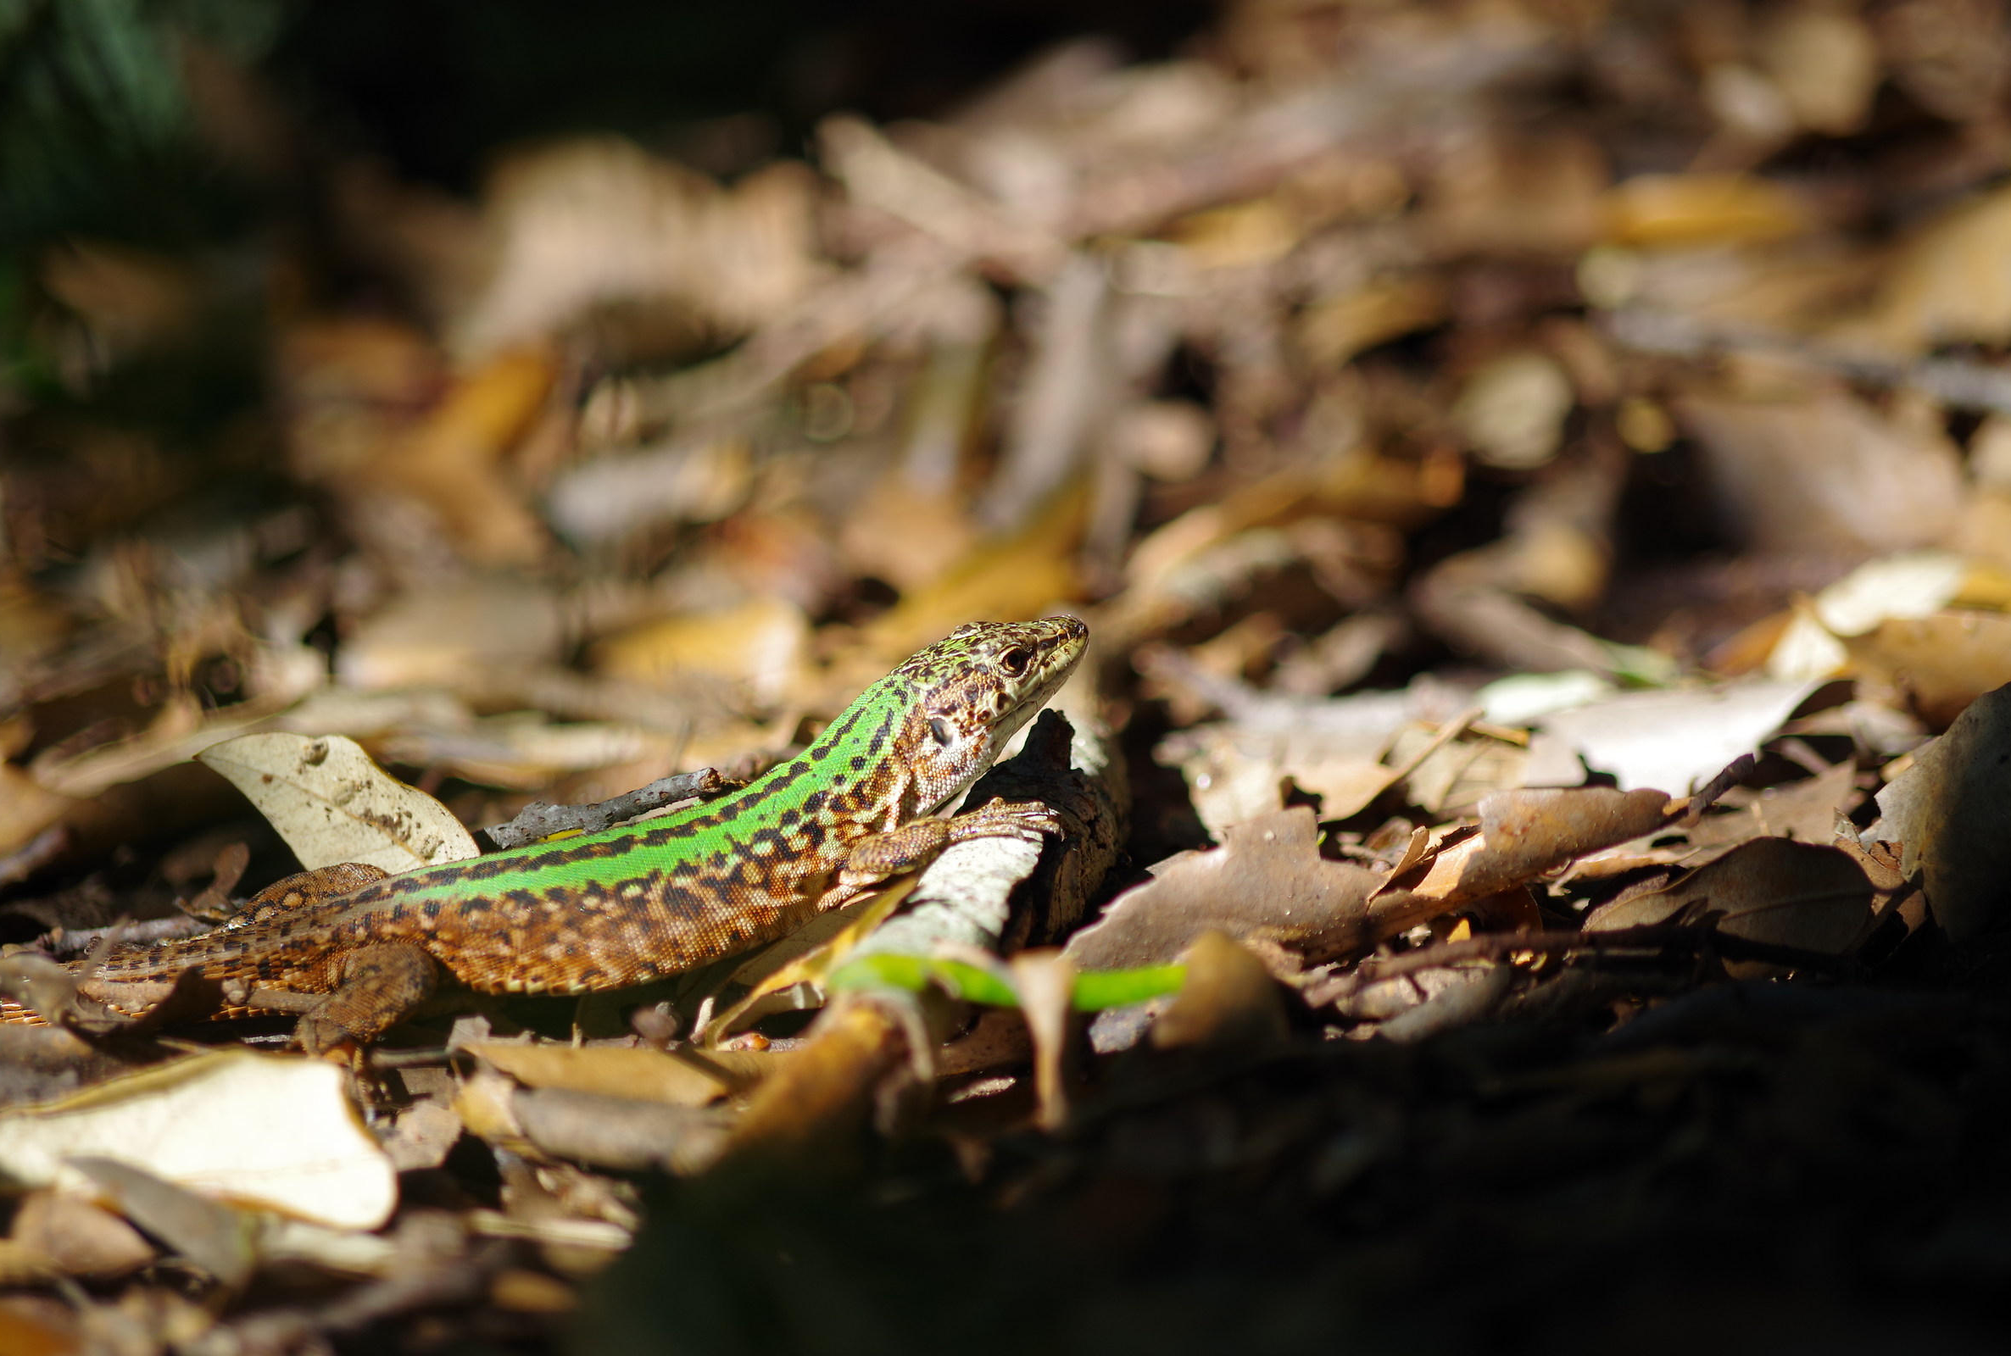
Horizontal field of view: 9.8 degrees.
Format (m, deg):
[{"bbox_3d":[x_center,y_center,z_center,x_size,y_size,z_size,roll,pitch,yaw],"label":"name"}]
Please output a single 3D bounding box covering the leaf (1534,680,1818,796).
[{"bbox_3d":[0.059,0.005,1.037,0.025,0.004,0.013,-7,27,4],"label":"leaf"}]

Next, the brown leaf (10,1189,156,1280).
[{"bbox_3d":[-0.071,0.043,0.897,0.012,0.004,0.008,0,30,0],"label":"brown leaf"}]

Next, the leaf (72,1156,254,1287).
[{"bbox_3d":[-0.065,0.042,0.901,0.015,0.003,0.009,25,41,28],"label":"leaf"}]

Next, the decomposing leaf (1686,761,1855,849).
[{"bbox_3d":[0.067,0.011,1.016,0.016,0.003,0.011,-7,23,3],"label":"decomposing leaf"}]

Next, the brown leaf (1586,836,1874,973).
[{"bbox_3d":[0.061,0.019,0.986,0.024,0.004,0.012,-3,50,4],"label":"brown leaf"}]

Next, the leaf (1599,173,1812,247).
[{"bbox_3d":[0.074,-0.050,1.243,0.022,0.004,0.015,0,25,0],"label":"leaf"}]

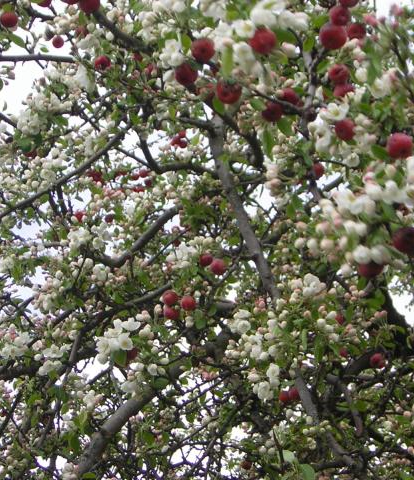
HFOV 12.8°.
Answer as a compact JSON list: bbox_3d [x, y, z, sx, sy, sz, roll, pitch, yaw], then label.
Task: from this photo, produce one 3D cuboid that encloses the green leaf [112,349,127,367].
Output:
[{"bbox_3d":[-0.155,0.206,3.300,0.025,0.034,0.014,-9,-11,0],"label":"green leaf"}]

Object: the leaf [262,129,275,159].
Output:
[{"bbox_3d":[0.085,-0.133,2.550,0.015,0.043,0.010,-16,-11,0],"label":"leaf"}]

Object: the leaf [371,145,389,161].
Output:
[{"bbox_3d":[0.192,-0.097,2.050,0.024,0.013,0.009,37,0,6],"label":"leaf"}]

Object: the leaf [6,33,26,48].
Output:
[{"bbox_3d":[-0.268,-0.281,2.600,0.032,0.013,0.008,41,1,0],"label":"leaf"}]

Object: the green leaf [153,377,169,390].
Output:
[{"bbox_3d":[-0.070,0.222,2.850,0.025,0.018,0.008,-30,-3,0],"label":"green leaf"}]

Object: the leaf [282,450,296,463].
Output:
[{"bbox_3d":[0.122,0.322,2.750,0.022,0.016,0.008,45,-3,0],"label":"leaf"}]

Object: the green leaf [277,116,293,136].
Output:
[{"bbox_3d":[0.107,-0.152,2.500,0.018,0.030,0.011,-38,-9,0],"label":"green leaf"}]

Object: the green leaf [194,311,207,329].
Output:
[{"bbox_3d":[-0.011,0.142,3.300,0.022,0.033,0.013,-7,-9,0],"label":"green leaf"}]

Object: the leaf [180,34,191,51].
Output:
[{"bbox_3d":[-0.024,-0.224,2.100,0.011,0.019,0.008,-12,0,1],"label":"leaf"}]

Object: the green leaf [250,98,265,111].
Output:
[{"bbox_3d":[0.069,-0.183,2.500,0.025,0.015,0.010,26,0,6],"label":"green leaf"}]

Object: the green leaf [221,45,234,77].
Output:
[{"bbox_3d":[0.022,-0.195,2.000,0.012,0.037,0.009,-3,-14,0],"label":"green leaf"}]

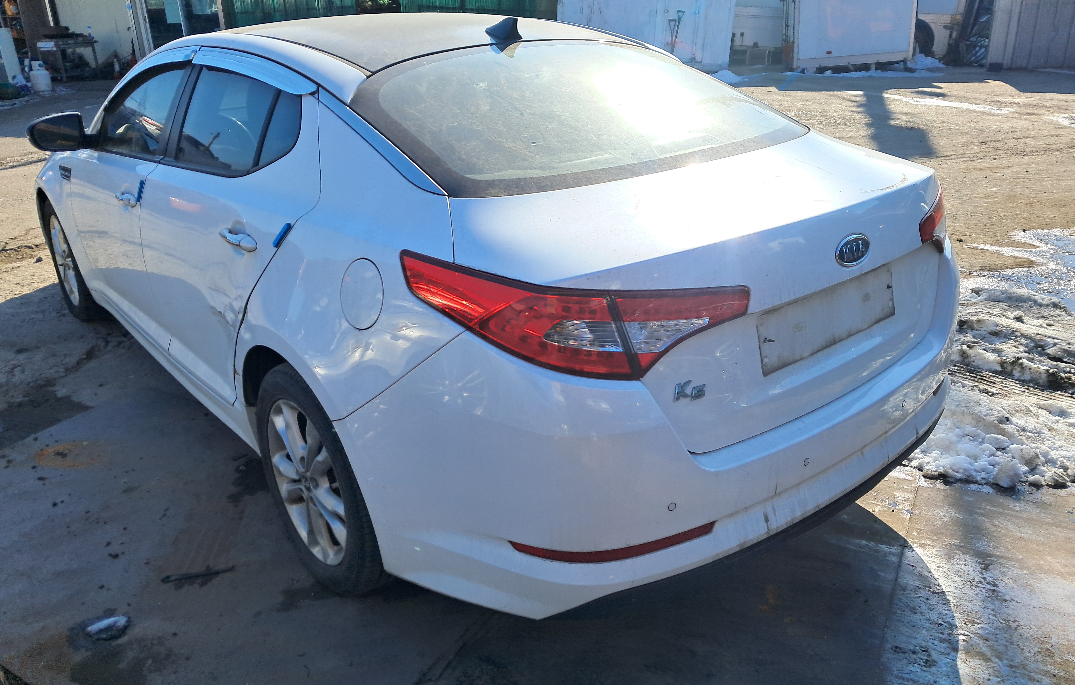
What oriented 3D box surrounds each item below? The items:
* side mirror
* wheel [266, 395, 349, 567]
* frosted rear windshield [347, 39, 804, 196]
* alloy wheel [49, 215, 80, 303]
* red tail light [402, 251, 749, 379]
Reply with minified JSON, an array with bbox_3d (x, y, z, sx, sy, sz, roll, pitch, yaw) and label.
[{"bbox_3d":[-1.965,-0.853,3.411,0.210,0.145,0.150,-16,27,-34],"label":"side mirror"},{"bbox_3d":[-0.578,0.366,2.360,0.170,0.470,0.470,-18,28,-36],"label":"wheel"},{"bbox_3d":[0.144,-0.655,2.353,1.340,0.120,0.690,-18,54,-36],"label":"frosted rear windshield"},{"bbox_3d":[-2.366,-0.433,4.354,0.170,0.470,0.470,-17,28,-35],"label":"alloy wheel"},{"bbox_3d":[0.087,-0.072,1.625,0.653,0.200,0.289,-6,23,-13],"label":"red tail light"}]

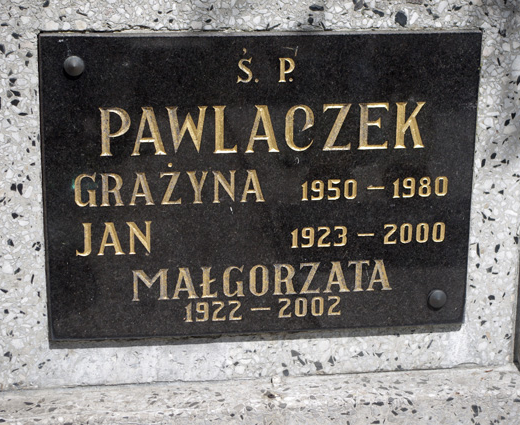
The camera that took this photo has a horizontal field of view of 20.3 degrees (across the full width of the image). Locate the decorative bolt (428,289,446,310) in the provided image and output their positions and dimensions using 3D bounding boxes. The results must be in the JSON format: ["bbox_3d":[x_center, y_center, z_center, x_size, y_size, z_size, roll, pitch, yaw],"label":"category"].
[{"bbox_3d":[0.175,0.086,1.437,0.019,0.019,0.010,-2,17,-8],"label":"decorative bolt"}]

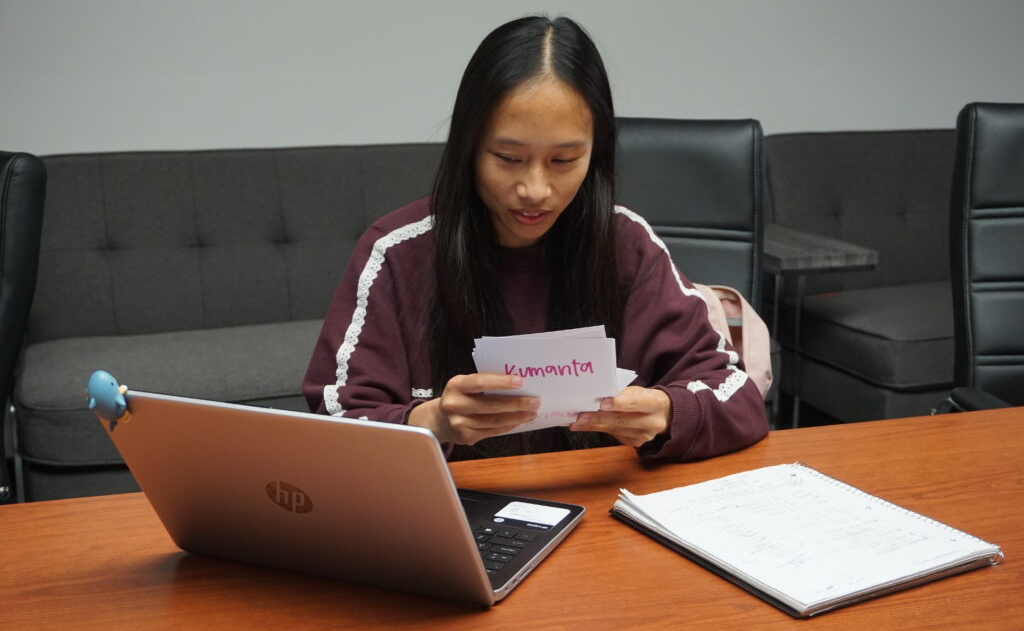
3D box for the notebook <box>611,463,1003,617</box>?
[{"bbox_3d":[0.274,0.203,1.305,0.238,0.020,0.279,-7,15,-29],"label":"notebook"}]

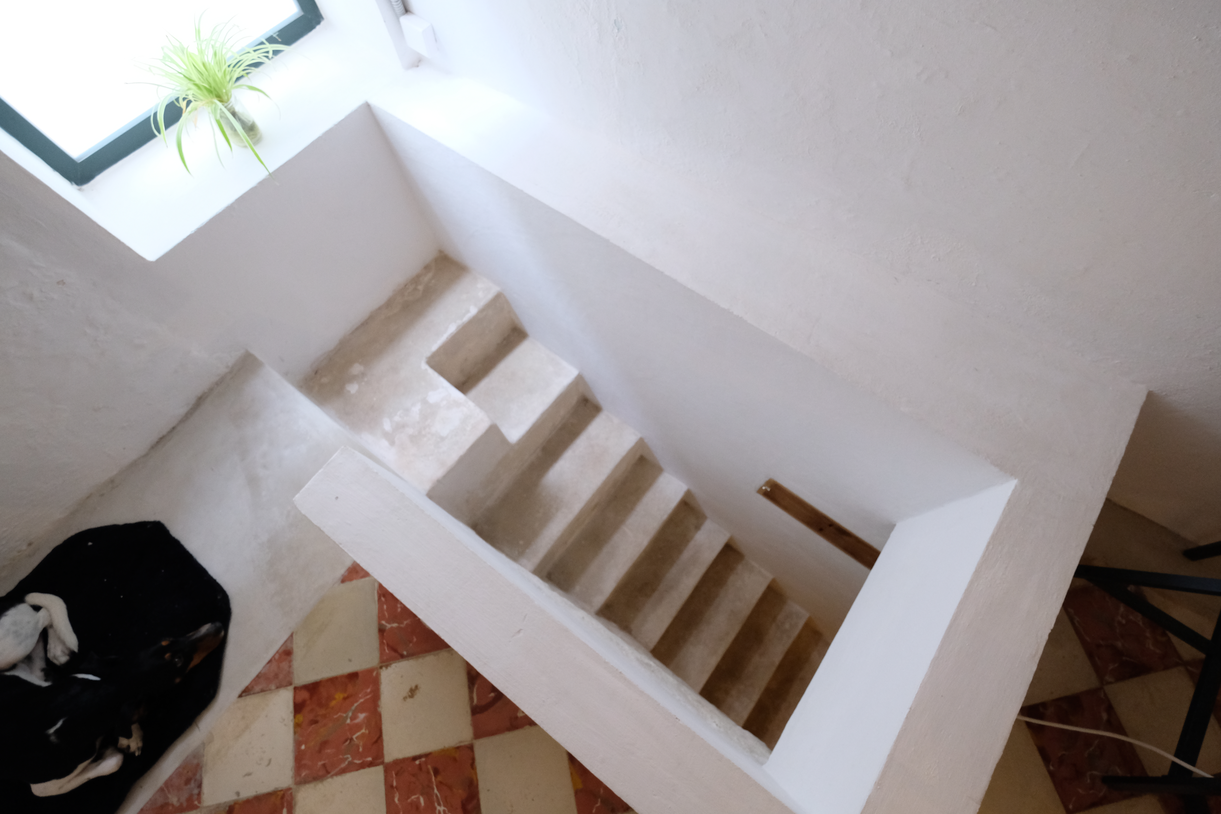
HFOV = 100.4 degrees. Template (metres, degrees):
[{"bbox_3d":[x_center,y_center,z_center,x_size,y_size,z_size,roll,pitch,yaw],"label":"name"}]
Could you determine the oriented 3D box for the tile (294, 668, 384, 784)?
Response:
[{"bbox_3d":[-0.619,0.722,1.163,0.200,0.010,0.200,-12,69,-3],"label":"tile"}]

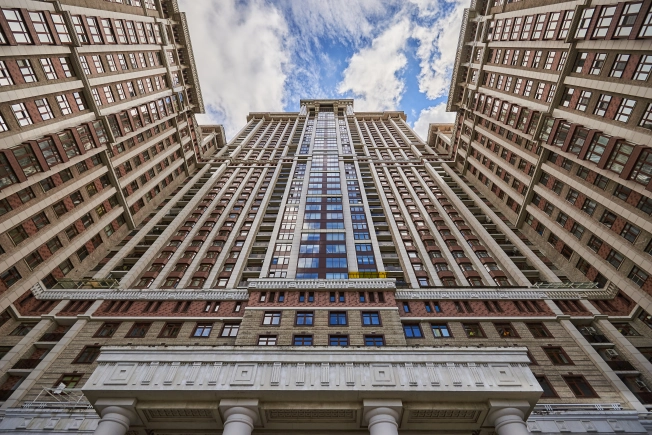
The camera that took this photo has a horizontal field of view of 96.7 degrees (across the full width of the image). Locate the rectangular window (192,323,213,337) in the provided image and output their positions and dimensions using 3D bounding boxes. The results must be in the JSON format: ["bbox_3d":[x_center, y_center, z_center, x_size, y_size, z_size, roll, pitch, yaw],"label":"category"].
[{"bbox_3d":[-14.073,12.962,33.216,1.946,1.974,0.200,0,-59,1],"label":"rectangular window"}]

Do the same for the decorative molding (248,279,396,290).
[{"bbox_3d":[-0.522,9.022,38.565,19.800,1.450,1.000,0,-59,0],"label":"decorative molding"}]

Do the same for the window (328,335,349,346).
[{"bbox_3d":[1.466,13.814,31.554,2.150,2.120,0.220,0,-59,0],"label":"window"}]

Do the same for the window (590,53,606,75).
[{"bbox_3d":[34.184,-19.143,36.245,0.200,1.745,2.270,0,-59,1],"label":"window"}]

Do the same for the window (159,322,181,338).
[{"bbox_3d":[-17.716,12.968,33.260,1.980,2.002,0.200,0,-59,1],"label":"window"}]

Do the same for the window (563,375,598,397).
[{"bbox_3d":[24.095,16.055,27.469,1.918,2.030,0.200,0,-59,1],"label":"window"}]

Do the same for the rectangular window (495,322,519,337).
[{"bbox_3d":[22.027,13.791,35.273,2.150,2.120,0.220,0,-59,0],"label":"rectangular window"}]

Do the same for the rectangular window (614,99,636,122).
[{"bbox_3d":[36.599,-13.057,35.456,0.220,1.900,2.500,-2,-59,1],"label":"rectangular window"}]

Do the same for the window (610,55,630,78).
[{"bbox_3d":[34.167,-17.525,33.641,0.200,1.745,2.270,0,-59,1],"label":"window"}]

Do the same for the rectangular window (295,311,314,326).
[{"bbox_3d":[-2.529,12.079,34.460,2.150,2.120,0.220,0,-59,0],"label":"rectangular window"}]

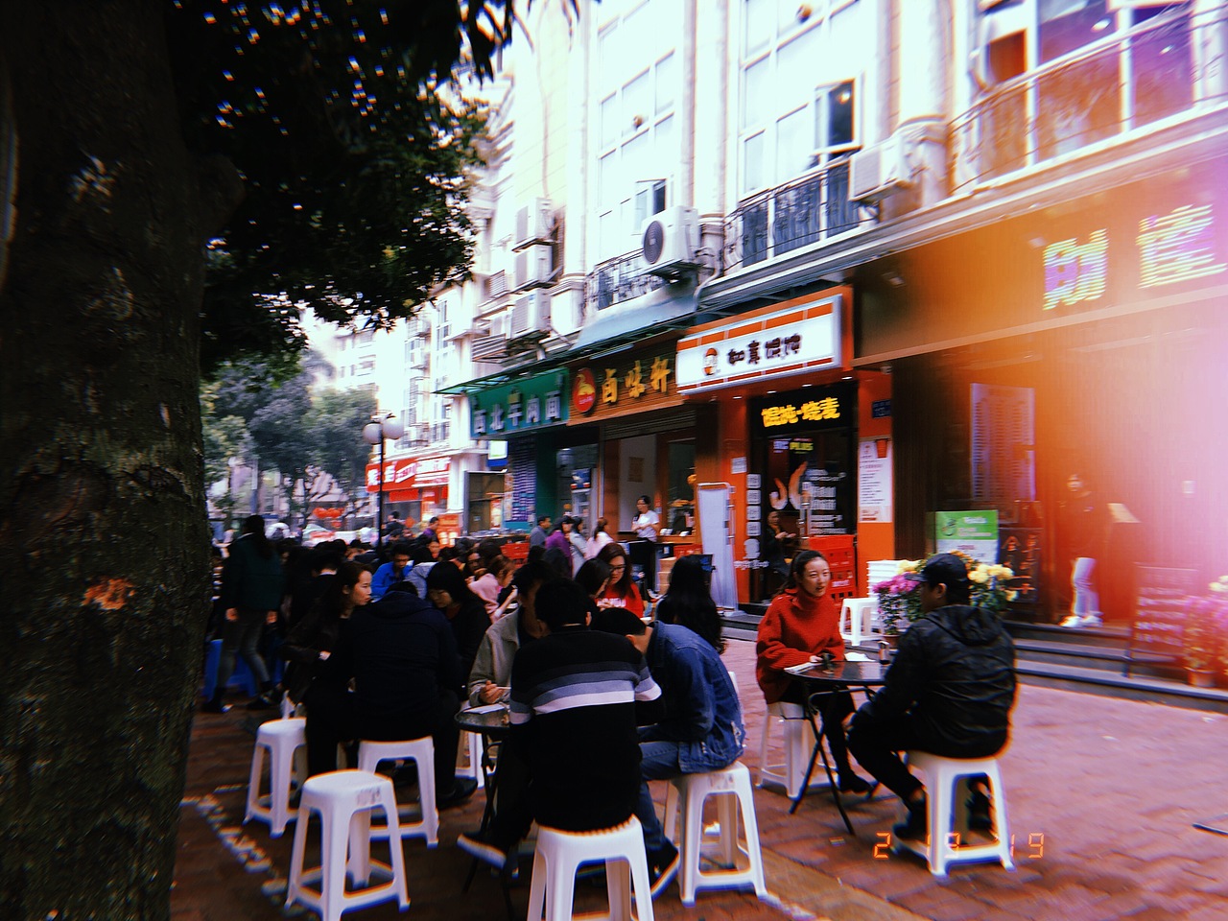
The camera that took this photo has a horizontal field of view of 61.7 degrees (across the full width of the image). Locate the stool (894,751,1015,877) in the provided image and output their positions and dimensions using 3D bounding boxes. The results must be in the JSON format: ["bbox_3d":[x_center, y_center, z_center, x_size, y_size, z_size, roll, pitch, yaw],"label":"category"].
[{"bbox_3d":[1.444,1.474,4.408,0.340,0.470,0.340,1,-4,-17],"label":"stool"}]

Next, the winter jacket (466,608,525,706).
[{"bbox_3d":[-0.442,0.951,4.496,0.500,0.620,0.440,2,-4,-30],"label":"winter jacket"}]

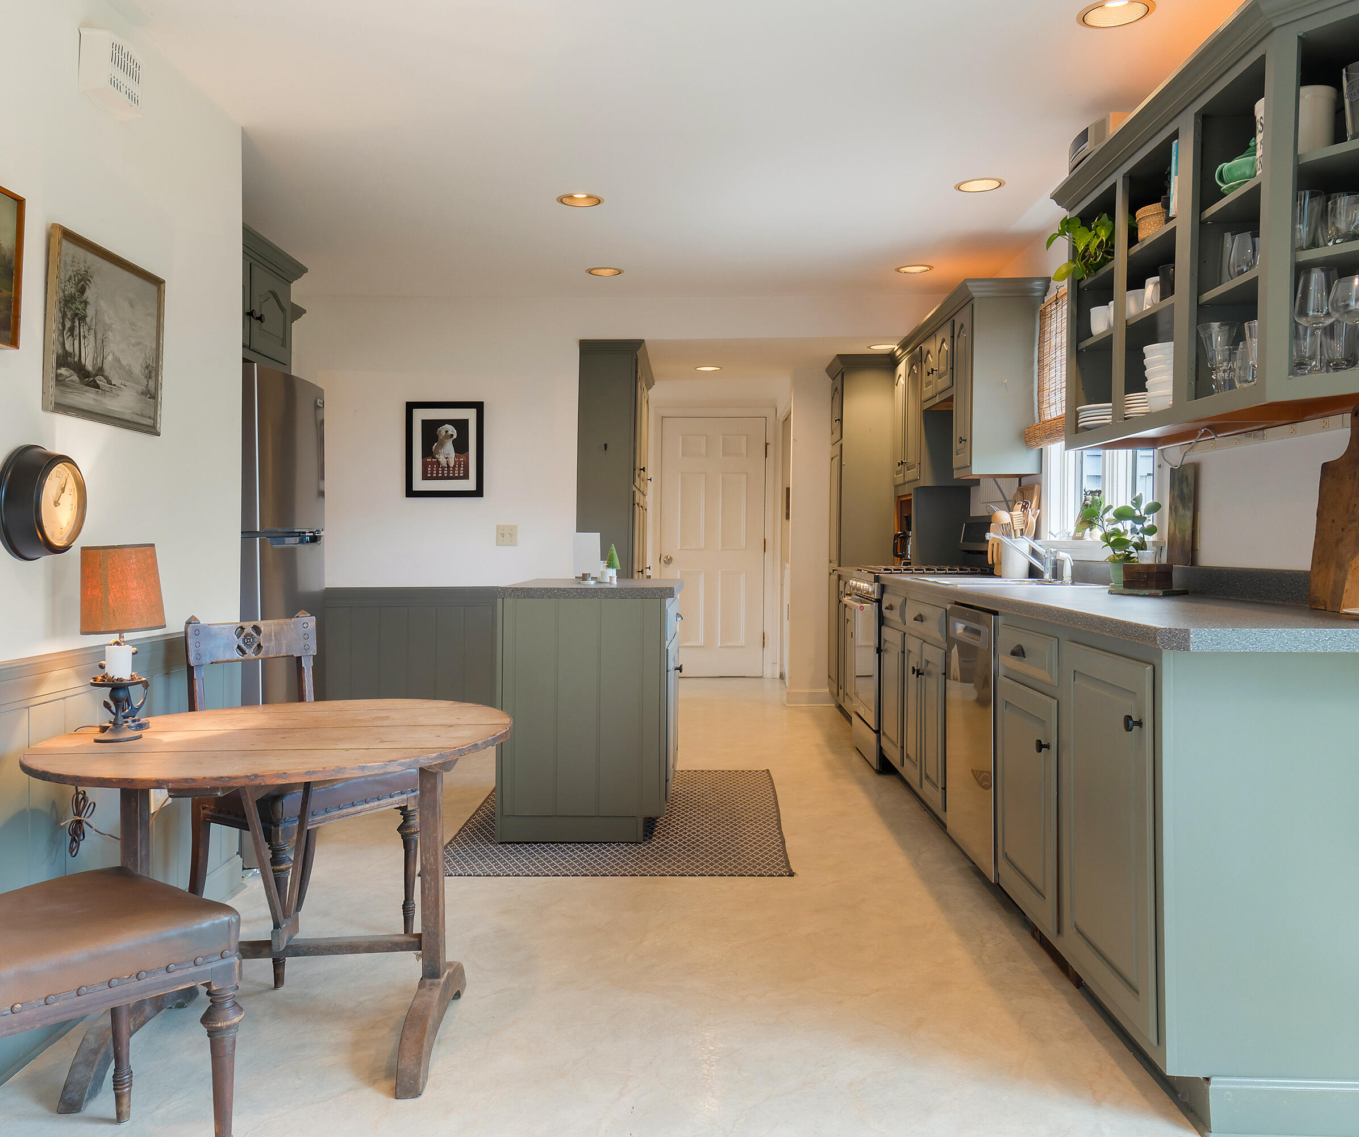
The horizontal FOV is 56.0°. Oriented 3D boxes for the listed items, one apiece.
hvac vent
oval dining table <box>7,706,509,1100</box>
[{"bbox_3d":[-1.286,-1.120,2.899,0.066,0.132,0.180,0,1,1],"label":"hvac vent"},{"bbox_3d":[-0.803,0.658,2.617,0.955,0.668,0.965,0,1,-7],"label":"oval dining table"}]

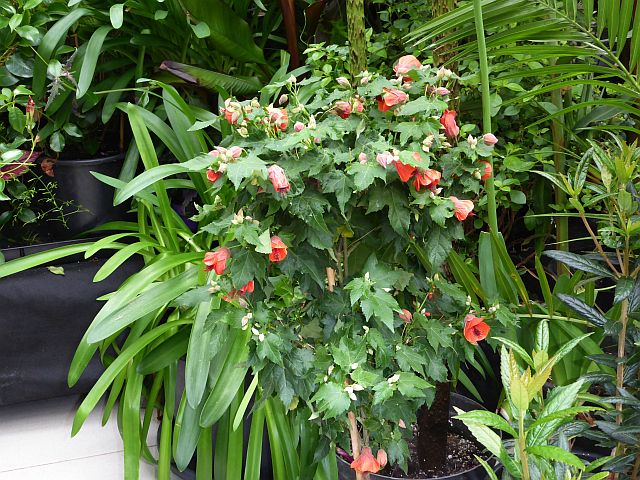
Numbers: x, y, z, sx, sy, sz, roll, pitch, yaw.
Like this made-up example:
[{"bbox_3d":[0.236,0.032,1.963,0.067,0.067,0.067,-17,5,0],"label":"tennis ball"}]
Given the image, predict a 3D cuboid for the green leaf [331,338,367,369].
[{"bbox_3d":[0.054,0.216,1.850,0.068,0.020,0.066,0,60,0],"label":"green leaf"}]

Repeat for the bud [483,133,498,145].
[{"bbox_3d":[0.331,-0.196,1.900,0.029,0.023,0.023,12,61,14],"label":"bud"}]

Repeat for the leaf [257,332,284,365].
[{"bbox_3d":[-0.094,0.208,1.880,0.052,0.020,0.064,-21,62,-4],"label":"leaf"}]

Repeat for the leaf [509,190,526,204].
[{"bbox_3d":[0.454,-0.098,2.250,0.040,0.034,0.012,-11,-25,-12],"label":"leaf"}]

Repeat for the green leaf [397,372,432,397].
[{"bbox_3d":[0.181,0.276,1.870,0.072,0.020,0.052,-5,51,-20],"label":"green leaf"}]

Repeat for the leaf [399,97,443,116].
[{"bbox_3d":[0.198,-0.259,1.900,0.088,0.022,0.055,-2,37,2],"label":"leaf"}]

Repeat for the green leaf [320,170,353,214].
[{"bbox_3d":[0.031,-0.087,1.840,0.062,0.086,0.022,9,-20,6],"label":"green leaf"}]

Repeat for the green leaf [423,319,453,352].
[{"bbox_3d":[0.232,0.185,1.900,0.064,0.020,0.072,-34,73,-23],"label":"green leaf"}]

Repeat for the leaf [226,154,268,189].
[{"bbox_3d":[-0.135,-0.126,1.820,0.080,0.024,0.066,6,61,10],"label":"leaf"}]

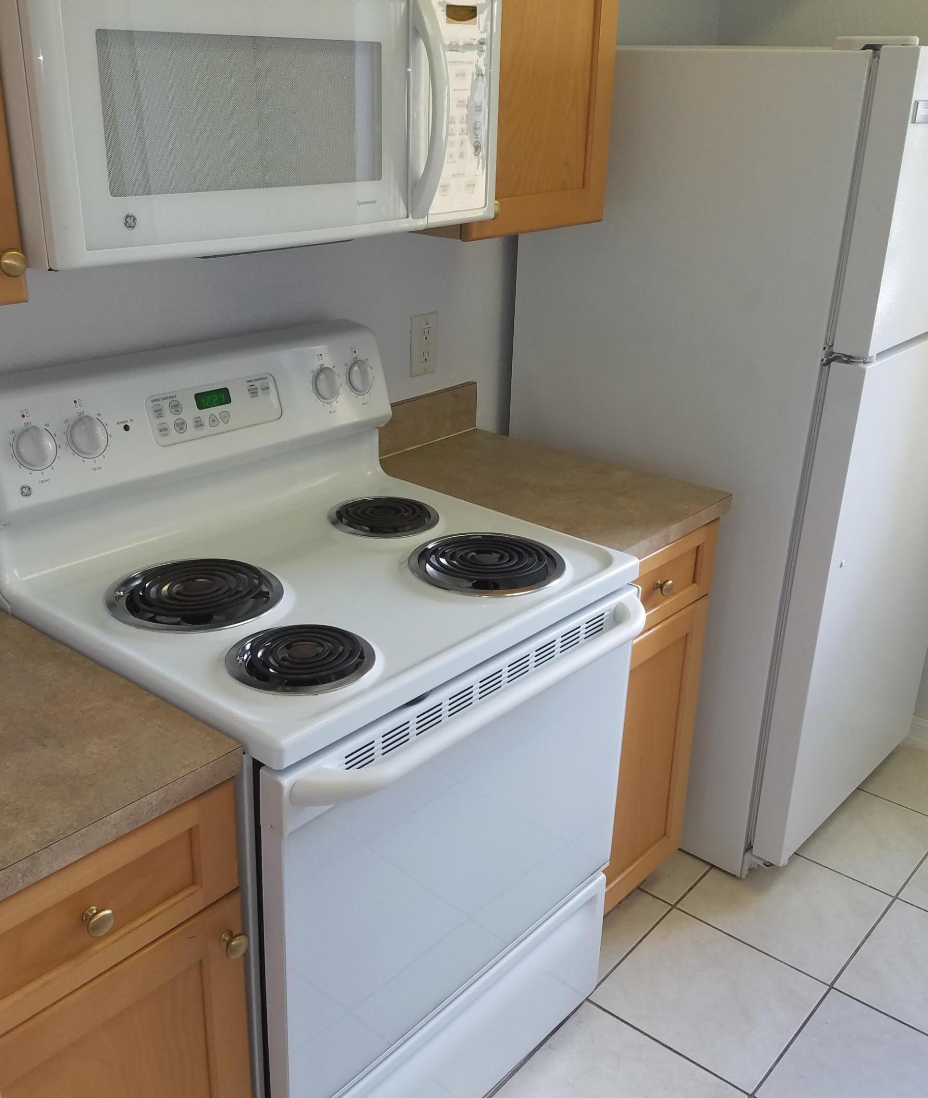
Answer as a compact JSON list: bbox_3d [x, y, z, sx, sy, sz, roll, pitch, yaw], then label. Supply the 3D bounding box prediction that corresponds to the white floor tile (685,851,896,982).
[{"bbox_3d":[0.690,0.756,2.344,0.335,0.010,0.335,19,28,36],"label":"white floor tile"}]

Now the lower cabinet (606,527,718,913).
[{"bbox_3d":[0.108,0.306,2.250,0.639,0.864,0.370,19,28,36],"label":"lower cabinet"}]

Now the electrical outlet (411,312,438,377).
[{"bbox_3d":[-0.081,-0.410,2.217,0.009,0.121,0.073,19,28,36],"label":"electrical outlet"}]

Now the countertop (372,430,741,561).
[{"bbox_3d":[0.129,-0.114,2.090,0.637,0.034,0.391,19,28,36],"label":"countertop"}]

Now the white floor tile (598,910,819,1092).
[{"bbox_3d":[0.471,0.850,2.102,0.335,0.010,0.335,19,28,36],"label":"white floor tile"}]

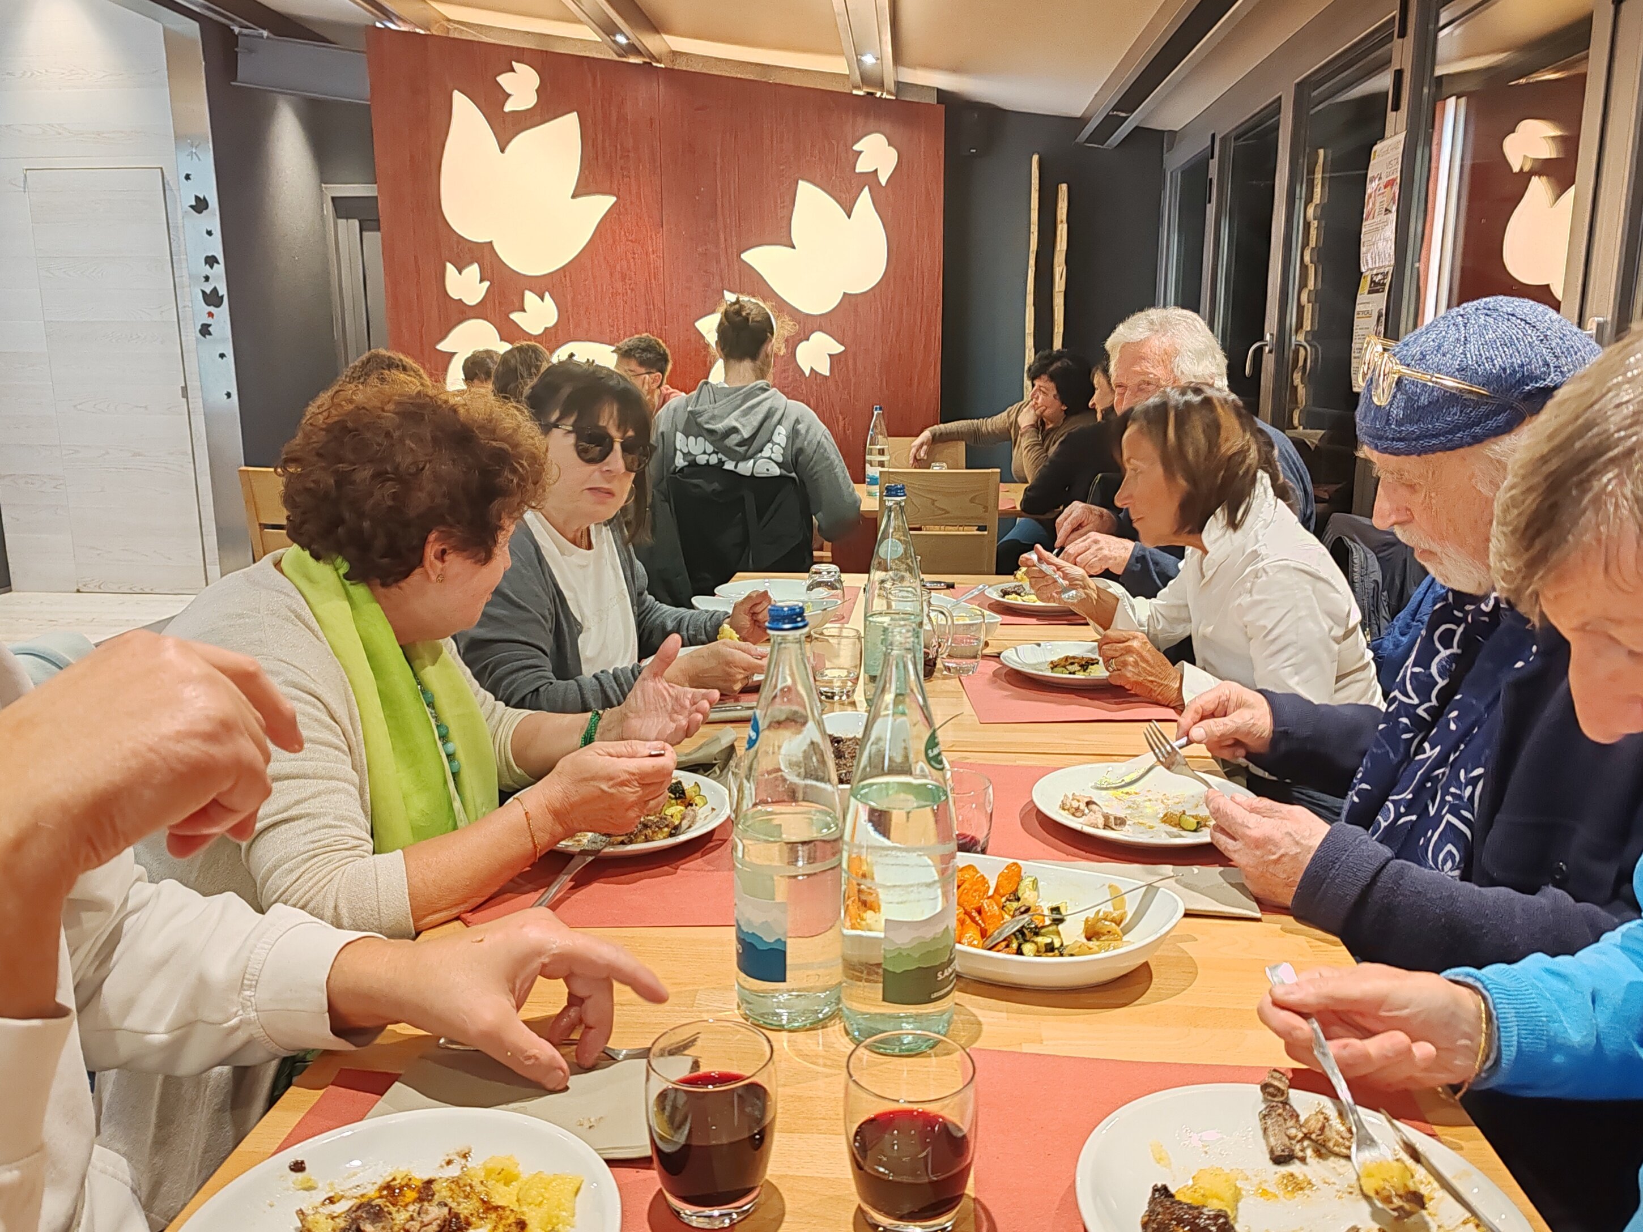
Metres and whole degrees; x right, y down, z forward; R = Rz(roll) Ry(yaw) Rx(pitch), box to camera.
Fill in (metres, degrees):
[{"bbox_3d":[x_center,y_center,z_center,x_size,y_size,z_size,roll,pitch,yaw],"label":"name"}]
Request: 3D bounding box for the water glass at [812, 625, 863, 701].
[{"bbox_3d":[0.023,0.074,1.912,0.078,0.096,0.078,1,11,4],"label":"water glass"}]

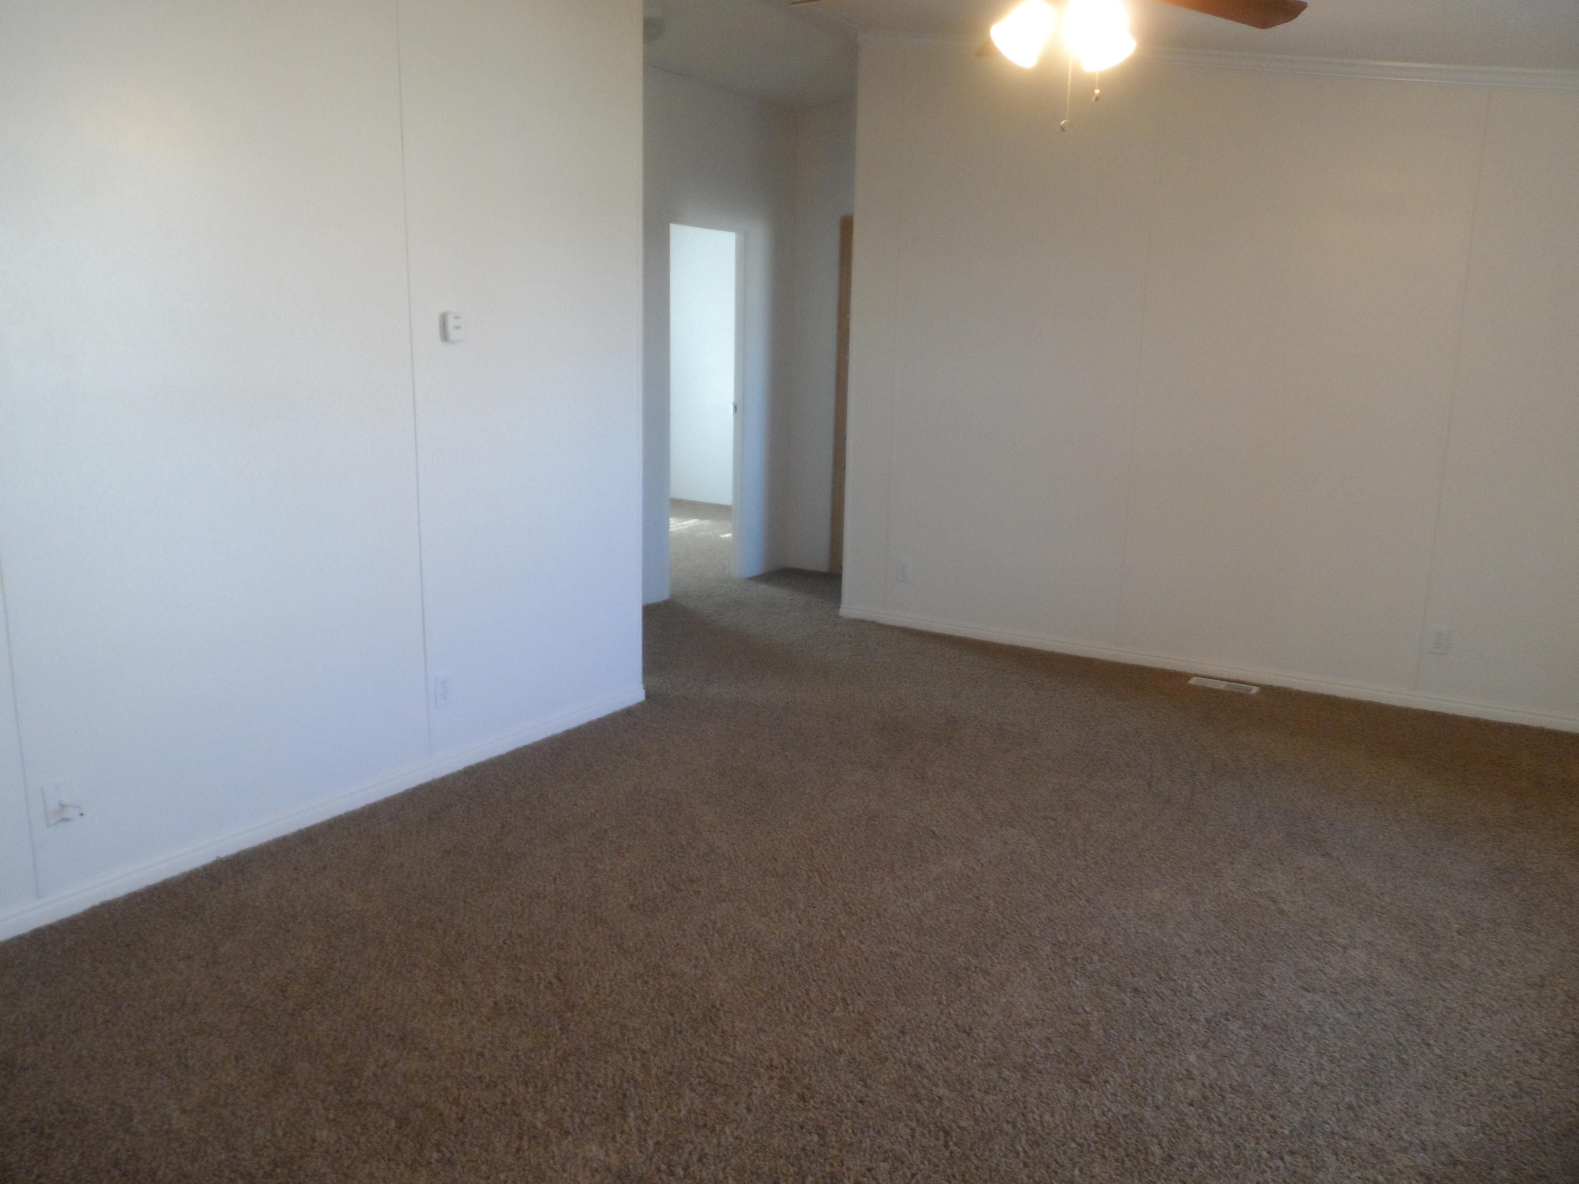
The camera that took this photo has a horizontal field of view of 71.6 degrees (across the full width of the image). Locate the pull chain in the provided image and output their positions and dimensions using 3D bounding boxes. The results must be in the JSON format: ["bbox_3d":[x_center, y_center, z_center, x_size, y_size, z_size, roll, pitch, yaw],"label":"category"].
[{"bbox_3d":[0.634,-1.143,2.494,0.027,0.181,0.027,4,11,13],"label":"pull chain"}]

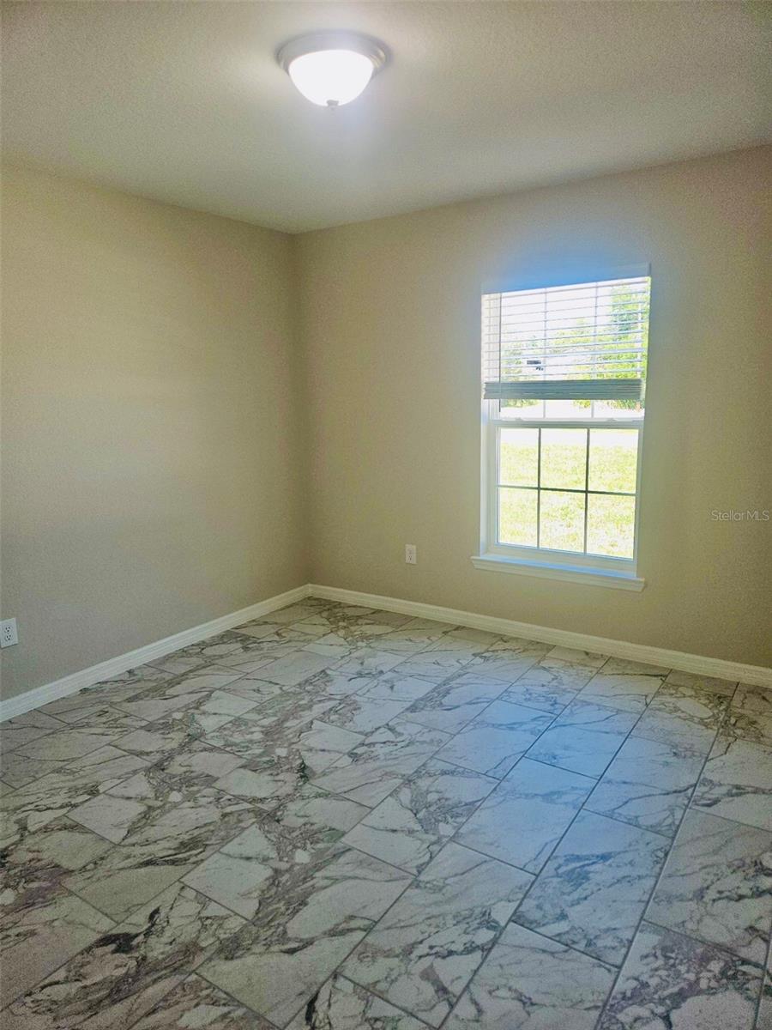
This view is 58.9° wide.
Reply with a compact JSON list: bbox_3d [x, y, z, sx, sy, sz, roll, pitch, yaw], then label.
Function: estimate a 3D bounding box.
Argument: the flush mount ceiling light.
[{"bbox_3d":[-0.157,-1.295,2.058,0.338,0.138,0.338,-1,11,0],"label":"flush mount ceiling light"}]

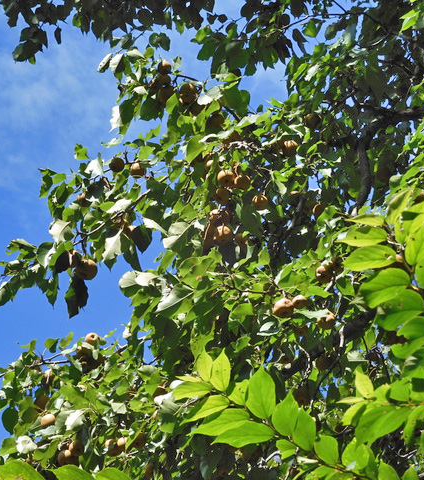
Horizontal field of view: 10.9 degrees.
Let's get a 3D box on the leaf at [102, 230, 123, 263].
[{"bbox_3d":[-0.299,0.019,6.700,0.051,0.111,0.027,31,0,-2],"label":"leaf"}]

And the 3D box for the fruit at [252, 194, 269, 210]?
[{"bbox_3d":[0.125,-0.096,5.700,0.041,0.040,0.041,0,-25,0],"label":"fruit"}]

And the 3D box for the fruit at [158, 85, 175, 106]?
[{"bbox_3d":[-0.137,-0.440,6.750,0.052,0.061,0.055,0,-30,0],"label":"fruit"}]

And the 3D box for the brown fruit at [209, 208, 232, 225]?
[{"bbox_3d":[0.026,-0.071,6.700,0.070,0.053,0.057,0,-30,0],"label":"brown fruit"}]

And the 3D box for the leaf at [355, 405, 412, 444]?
[{"bbox_3d":[0.301,0.324,3.900,0.116,0.020,0.056,-30,-69,12],"label":"leaf"}]

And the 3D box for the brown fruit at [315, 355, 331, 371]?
[{"bbox_3d":[0.315,0.348,6.300,0.047,0.045,0.047,0,-25,0],"label":"brown fruit"}]

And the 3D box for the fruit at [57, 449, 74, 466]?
[{"bbox_3d":[-0.385,0.574,5.850,0.048,0.046,0.048,0,-25,0],"label":"fruit"}]

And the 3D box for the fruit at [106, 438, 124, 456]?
[{"bbox_3d":[-0.293,0.627,6.700,0.056,0.054,0.054,0,-30,0],"label":"fruit"}]

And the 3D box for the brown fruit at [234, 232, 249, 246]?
[{"bbox_3d":[0.086,-0.001,6.400,0.045,0.045,0.045,0,-25,1],"label":"brown fruit"}]

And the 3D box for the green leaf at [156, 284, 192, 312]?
[{"bbox_3d":[-0.098,0.153,5.800,0.110,0.030,0.065,-30,-73,18],"label":"green leaf"}]

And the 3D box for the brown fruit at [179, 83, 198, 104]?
[{"bbox_3d":[-0.067,-0.416,6.300,0.054,0.054,0.054,0,-25,-1],"label":"brown fruit"}]

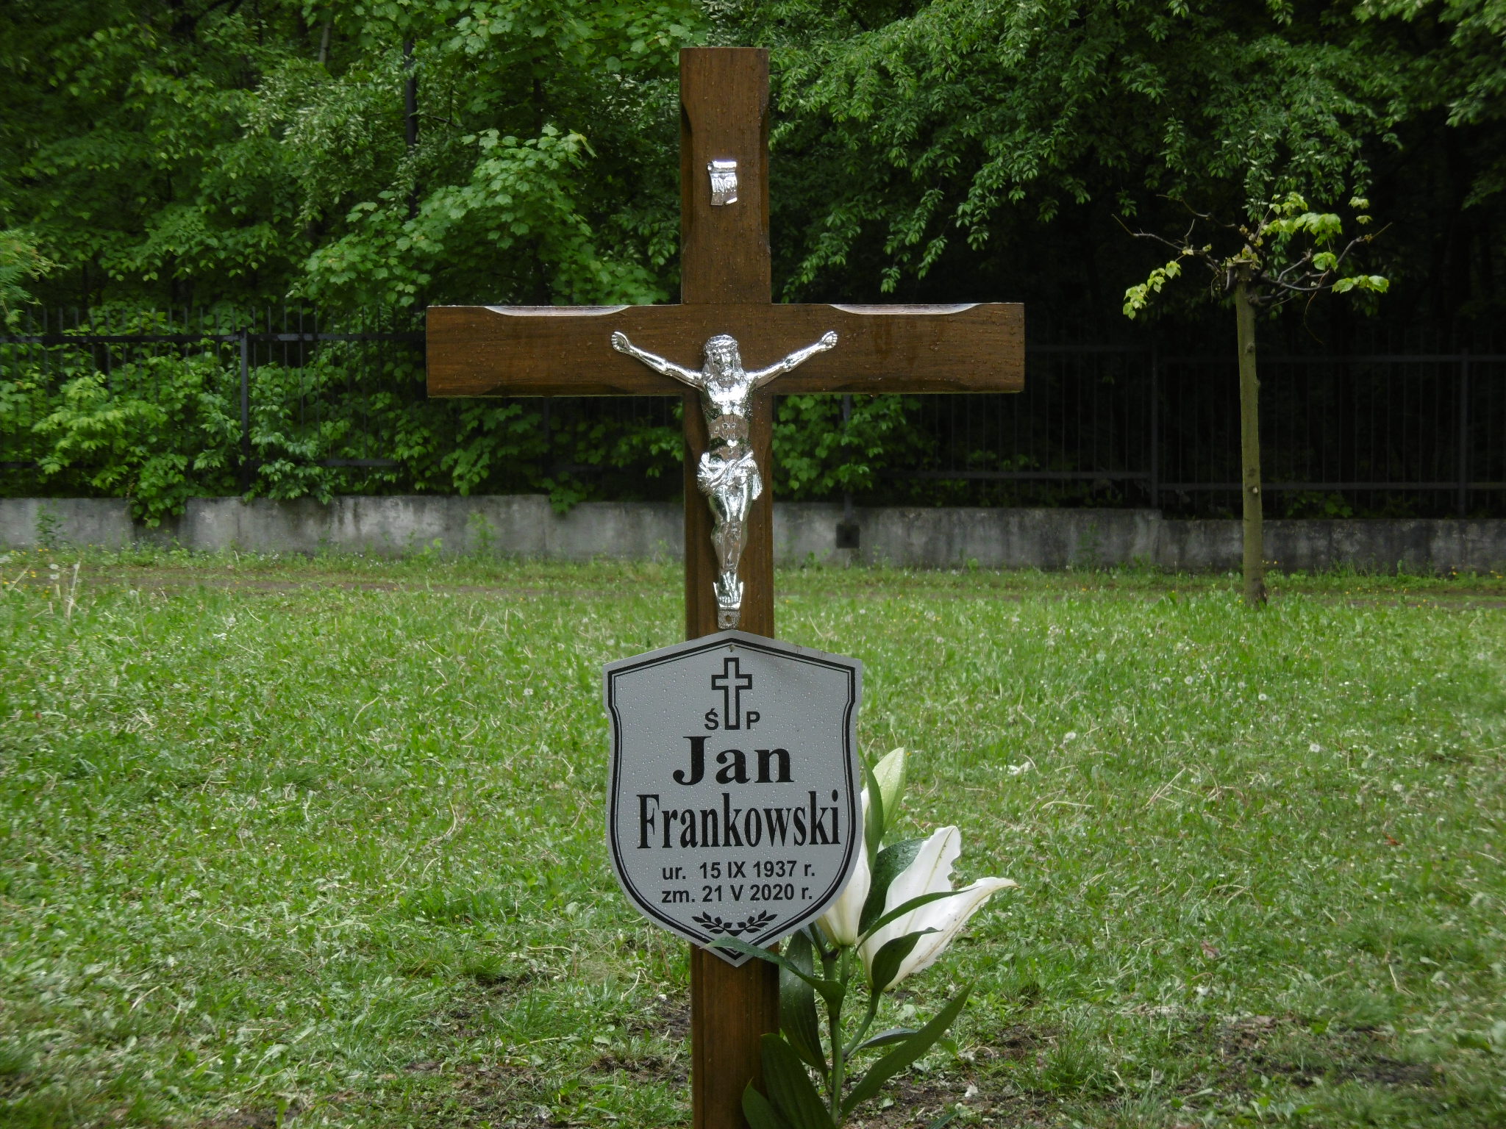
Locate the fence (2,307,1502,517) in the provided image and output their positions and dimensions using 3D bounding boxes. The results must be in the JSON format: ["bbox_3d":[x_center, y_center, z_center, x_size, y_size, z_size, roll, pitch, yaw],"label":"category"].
[{"bbox_3d":[0.000,-1.226,23.800,12.300,1.650,0.080,0,4,2],"label":"fence"}]

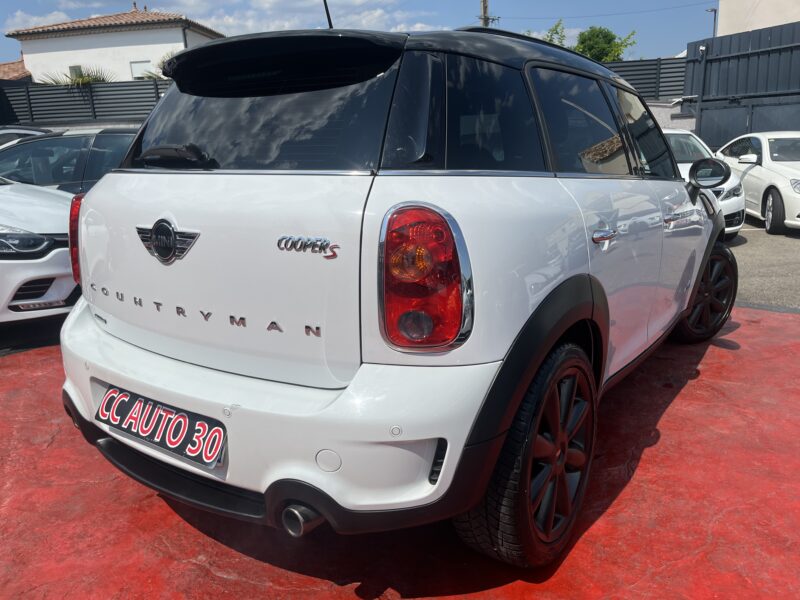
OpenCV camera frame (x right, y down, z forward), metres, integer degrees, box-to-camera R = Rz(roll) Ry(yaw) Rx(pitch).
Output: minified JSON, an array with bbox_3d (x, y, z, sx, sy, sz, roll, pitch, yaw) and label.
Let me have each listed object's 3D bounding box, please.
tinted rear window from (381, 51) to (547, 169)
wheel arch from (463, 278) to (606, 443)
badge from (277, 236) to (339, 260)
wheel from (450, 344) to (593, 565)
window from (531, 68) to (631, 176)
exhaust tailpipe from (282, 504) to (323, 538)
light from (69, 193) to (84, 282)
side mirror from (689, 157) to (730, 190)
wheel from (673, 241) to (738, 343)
[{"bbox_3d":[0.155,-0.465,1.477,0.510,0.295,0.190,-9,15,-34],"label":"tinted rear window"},{"bbox_3d":[0.418,0.178,1.666,0.130,0.460,0.880,8,15,35],"label":"wheel arch"},{"bbox_3d":[-0.207,-0.115,1.337,0.163,0.045,0.012,5,14,24],"label":"badge"},{"bbox_3d":[0.394,0.429,1.780,0.225,0.645,0.645,8,15,35],"label":"wheel"},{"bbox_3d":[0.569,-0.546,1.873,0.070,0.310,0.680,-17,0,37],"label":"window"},{"bbox_3d":[-0.215,0.498,1.427,0.080,0.080,0.125,8,15,35],"label":"exhaust tailpipe"},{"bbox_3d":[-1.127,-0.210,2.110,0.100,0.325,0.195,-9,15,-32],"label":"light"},{"bbox_3d":[1.538,-0.625,2.968,0.190,0.145,0.120,8,15,35],"label":"side mirror"},{"bbox_3d":[1.885,-0.051,3.849,0.645,0.645,0.225,-8,15,-31],"label":"wheel"}]

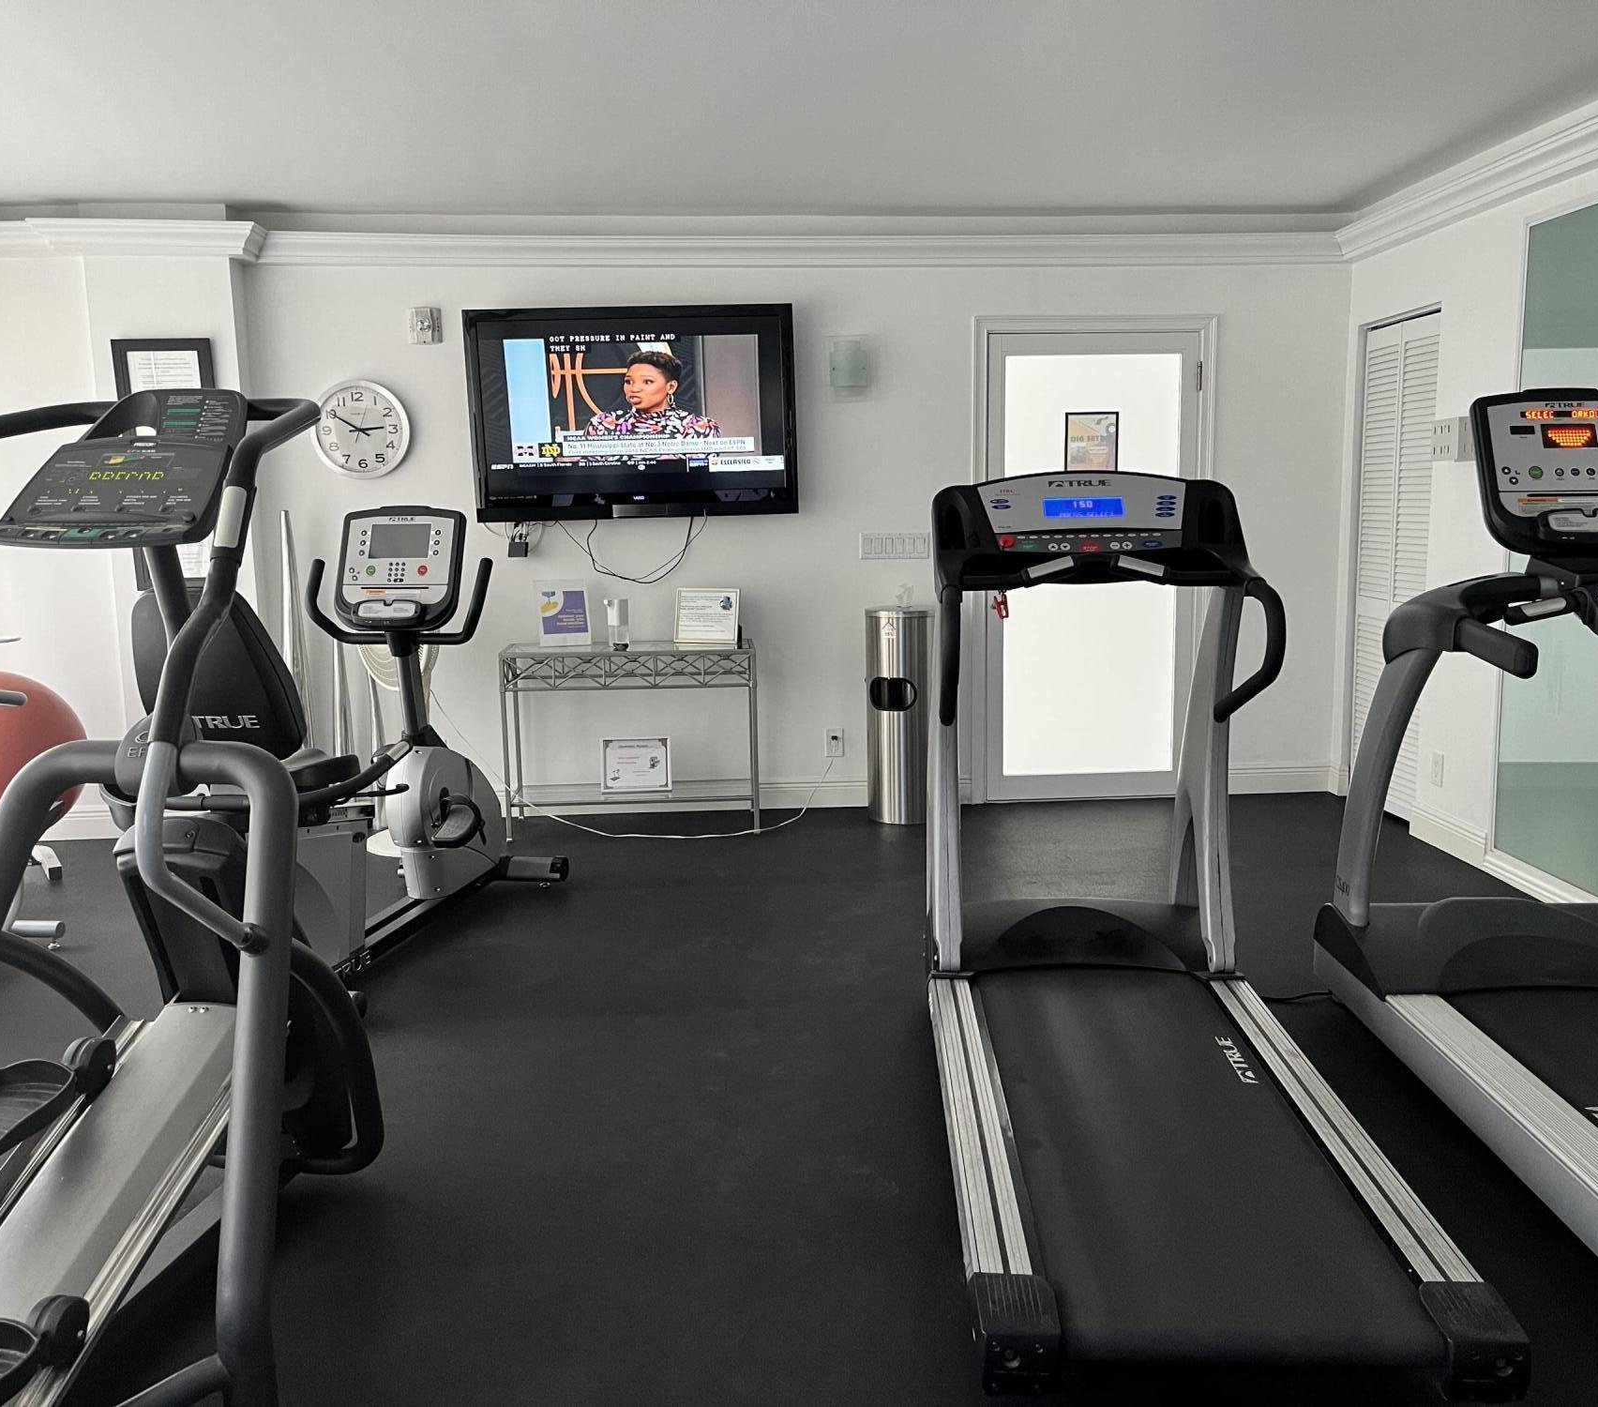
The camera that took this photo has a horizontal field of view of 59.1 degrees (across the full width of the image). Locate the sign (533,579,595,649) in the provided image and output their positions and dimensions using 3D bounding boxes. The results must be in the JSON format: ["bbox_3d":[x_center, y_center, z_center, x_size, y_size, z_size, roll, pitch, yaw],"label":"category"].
[{"bbox_3d":[-0.986,-0.379,5.884,0.214,0.275,0.075,-3,8,-14],"label":"sign"}]

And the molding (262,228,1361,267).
[{"bbox_3d":[0.066,-1.867,5.827,4.635,0.113,0.125,-1,8,-4],"label":"molding"}]

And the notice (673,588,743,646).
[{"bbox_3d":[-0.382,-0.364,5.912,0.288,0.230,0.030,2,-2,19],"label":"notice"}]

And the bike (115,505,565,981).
[{"bbox_3d":[-1.254,0.098,4.143,0.660,1.345,1.620,1,8,10],"label":"bike"}]

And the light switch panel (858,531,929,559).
[{"bbox_3d":[0.412,-0.675,6.049,0.303,0.118,0.012,-1,8,-4],"label":"light switch panel"}]

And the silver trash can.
[{"bbox_3d":[0.430,0.043,5.925,0.290,0.886,0.290,-1,8,0],"label":"silver trash can"}]

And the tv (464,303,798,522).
[{"bbox_3d":[-0.672,-1.187,5.782,1.316,0.840,0.100,-1,11,-4],"label":"tv"}]

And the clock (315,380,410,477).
[{"bbox_3d":[-1.803,-1.134,5.826,0.393,0.393,0.050,-1,8,-4],"label":"clock"}]

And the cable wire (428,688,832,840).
[{"bbox_3d":[-0.652,0.199,5.885,1.650,0.640,0.500,-1,8,-4],"label":"cable wire"}]

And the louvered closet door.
[{"bbox_3d":[2.457,-0.546,5.800,0.035,2.000,0.610,-1,8,-3],"label":"louvered closet door"}]

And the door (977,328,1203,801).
[{"bbox_3d":[1.273,-0.589,6.181,0.947,2.040,0.060,-1,8,-4],"label":"door"}]

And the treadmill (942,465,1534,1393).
[{"bbox_3d":[0.680,0.204,2.910,0.800,1.370,2.020,0,8,3],"label":"treadmill"}]

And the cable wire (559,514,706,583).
[{"bbox_3d":[-0.701,-0.661,5.943,0.624,0.316,0.090,-1,8,-4],"label":"cable wire"}]

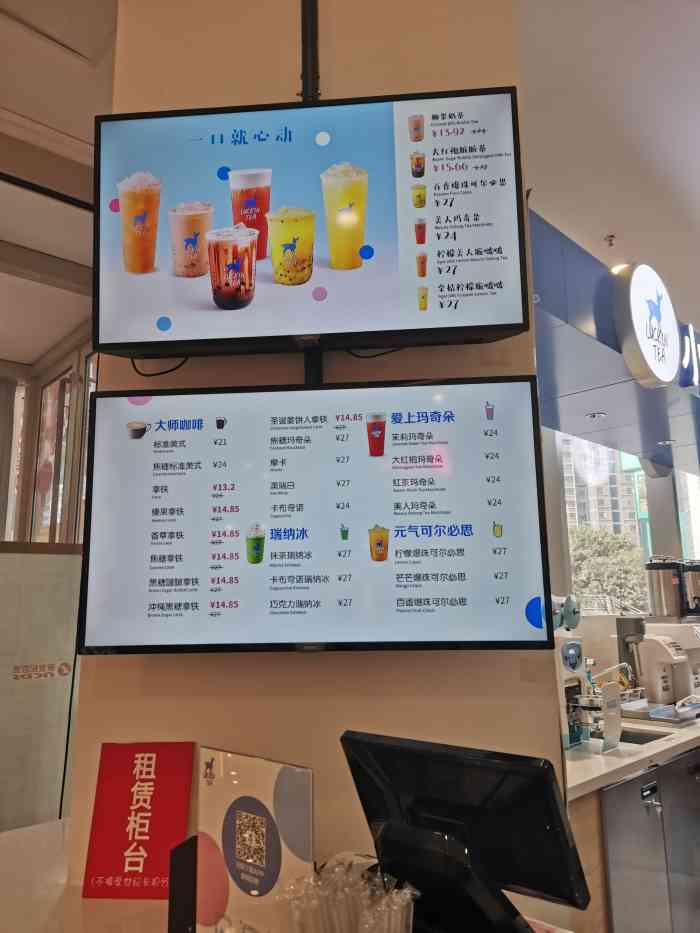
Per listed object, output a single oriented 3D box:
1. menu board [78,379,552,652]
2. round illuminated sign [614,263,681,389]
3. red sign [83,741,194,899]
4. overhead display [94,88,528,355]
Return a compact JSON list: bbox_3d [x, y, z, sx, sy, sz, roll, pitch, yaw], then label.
[{"bbox_3d":[-0.082,0.106,1.518,0.976,0.565,0.070,-2,-10,4],"label":"menu board"},{"bbox_3d":[1.530,-0.722,3.604,0.610,0.610,0.100,10,-15,-44],"label":"round illuminated sign"},{"bbox_3d":[-0.446,0.751,1.499,0.210,0.297,0.008,-2,-24,5],"label":"red sign"},{"bbox_3d":[-0.102,-0.557,1.630,0.978,0.564,0.080,-2,-6,4],"label":"overhead display"}]

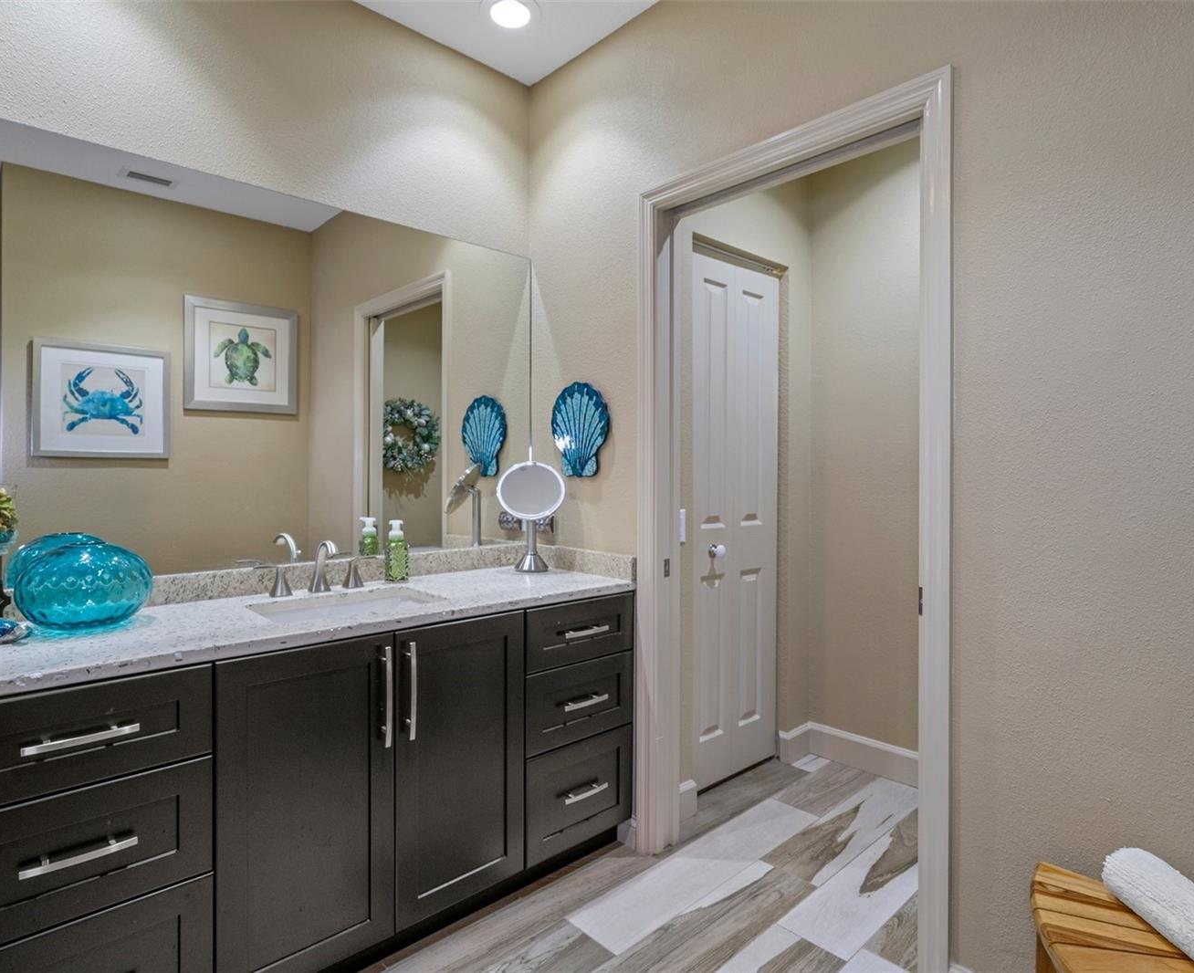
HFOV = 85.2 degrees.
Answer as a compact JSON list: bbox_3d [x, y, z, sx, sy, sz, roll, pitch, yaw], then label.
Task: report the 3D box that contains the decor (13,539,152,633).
[{"bbox_3d":[-1.135,0.220,1.441,0.240,0.190,0.240,0,1,-43],"label":"decor"}]

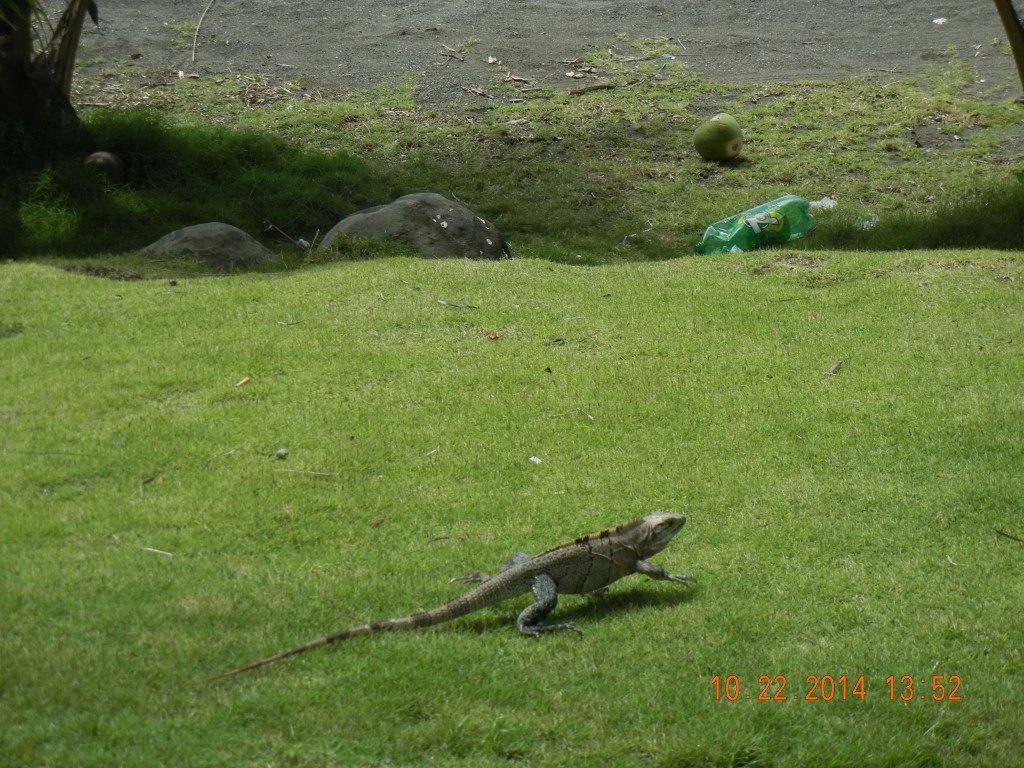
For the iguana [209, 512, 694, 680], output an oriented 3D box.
[{"bbox_3d":[-0.130,0.300,5.624,0.960,0.170,0.340,-7,13,-31],"label":"iguana"}]

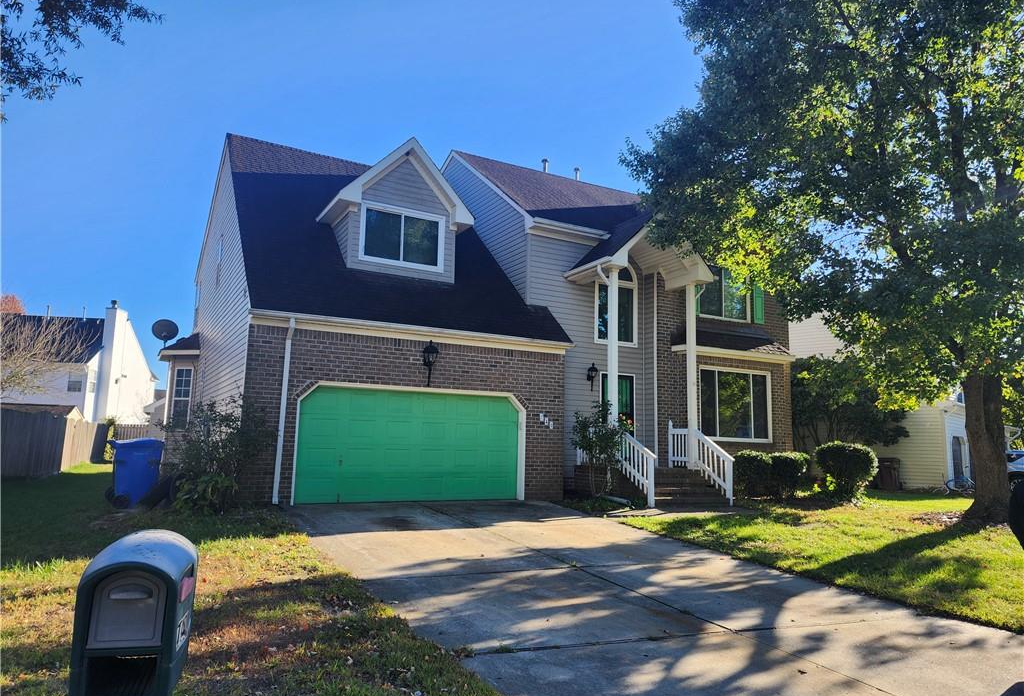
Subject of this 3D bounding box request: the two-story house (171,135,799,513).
[{"bbox_3d":[-1.188,-1.000,19.639,15.370,9.700,12.200,6,-9,-29],"label":"two-story house"}]

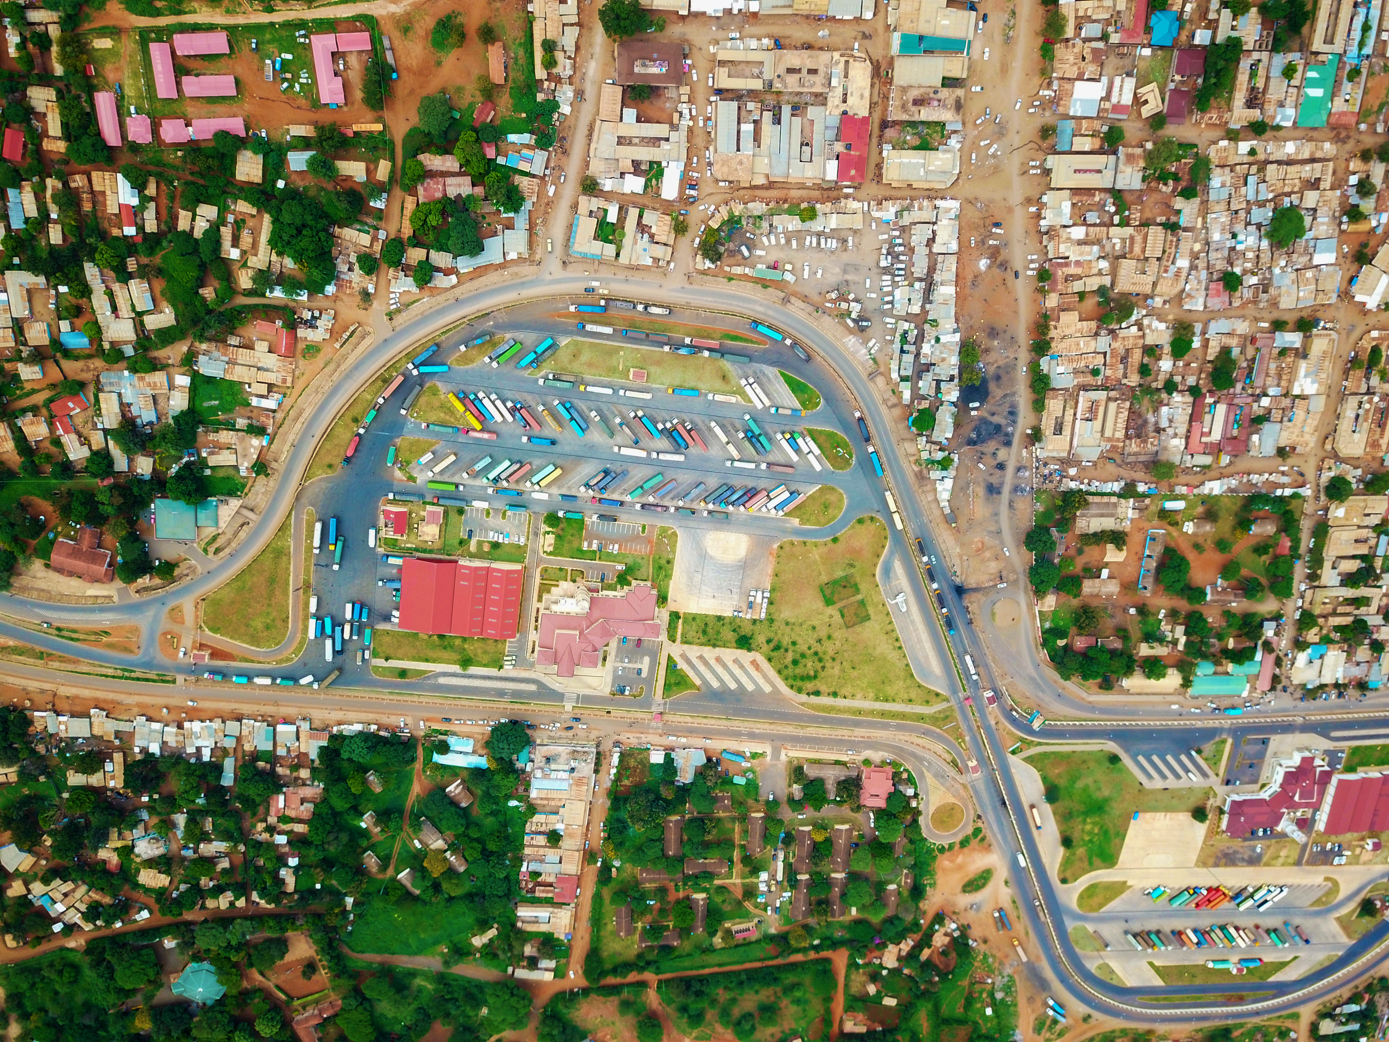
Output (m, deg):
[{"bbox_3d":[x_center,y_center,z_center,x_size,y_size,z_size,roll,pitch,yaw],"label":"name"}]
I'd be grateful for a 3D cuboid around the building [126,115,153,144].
[{"bbox_3d":[-232.935,-164.259,438.270,9.186,5.000,10.325,-1,108,-6],"label":"building"}]

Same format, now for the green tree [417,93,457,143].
[{"bbox_3d":[-110.026,-172.207,445.567,15.652,12.500,18.850,0,107,-6],"label":"green tree"}]

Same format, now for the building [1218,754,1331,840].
[{"bbox_3d":[345.970,163.260,618.350,61.620,11.000,54.920,0,109,-7],"label":"building"}]

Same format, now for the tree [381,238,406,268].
[{"bbox_3d":[-132.835,-118.523,461.587,9.827,9.500,12.823,0,107,-6],"label":"tree"}]

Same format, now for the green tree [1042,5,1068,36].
[{"bbox_3d":[159.300,-221.360,461.890,10.500,10.000,10.500,-2,109,-6],"label":"green tree"}]

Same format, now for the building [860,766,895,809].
[{"bbox_3d":[103.000,149.660,586.160,19.480,6.000,28.960,-3,109,-6],"label":"building"}]

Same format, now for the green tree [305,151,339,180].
[{"bbox_3d":[-159.290,-152.060,447.040,12.500,9.000,12.500,-2,109,-6],"label":"green tree"}]

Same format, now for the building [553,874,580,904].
[{"bbox_3d":[-71.850,206.130,584.390,11.470,5.500,16.990,6,108,-9],"label":"building"}]

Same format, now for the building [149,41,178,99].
[{"bbox_3d":[-219.760,-186.491,432.920,7.736,4.600,20.915,-3,108,-5],"label":"building"}]

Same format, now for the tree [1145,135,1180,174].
[{"bbox_3d":[217.194,-170.331,484.924,16.974,8.500,14.638,0,107,-6],"label":"tree"}]

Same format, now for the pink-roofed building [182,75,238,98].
[{"bbox_3d":[-201.310,-180.750,434.080,20.390,4.800,7.840,-4,109,-6],"label":"pink-roofed building"}]

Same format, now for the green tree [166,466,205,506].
[{"bbox_3d":[-234.617,-16.330,481.743,16.704,11.000,18.268,0,107,-6],"label":"green tree"}]

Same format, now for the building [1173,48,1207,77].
[{"bbox_3d":[226.930,-209.410,476.840,14.040,5.500,10.350,-3,109,-6],"label":"building"}]

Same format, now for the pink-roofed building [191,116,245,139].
[{"bbox_3d":[-200.010,-165.230,439.640,20.520,4.800,7.720,-5,110,-5],"label":"pink-roofed building"}]

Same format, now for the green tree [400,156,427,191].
[{"bbox_3d":[-122.004,-150.511,452.939,11.278,9.000,13.433,0,107,-6],"label":"green tree"}]

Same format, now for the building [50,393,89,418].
[{"bbox_3d":[-280.339,-52.166,468.865,14.705,4.200,6.382,-23,109,1],"label":"building"}]

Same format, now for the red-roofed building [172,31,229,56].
[{"bbox_3d":[-203.271,-197.013,431.436,20.593,4.600,7.615,-6,108,-5],"label":"red-roofed building"}]

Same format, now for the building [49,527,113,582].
[{"bbox_3d":[-286.550,15.530,490.640,28.130,7.000,27.860,15,106,-12],"label":"building"}]

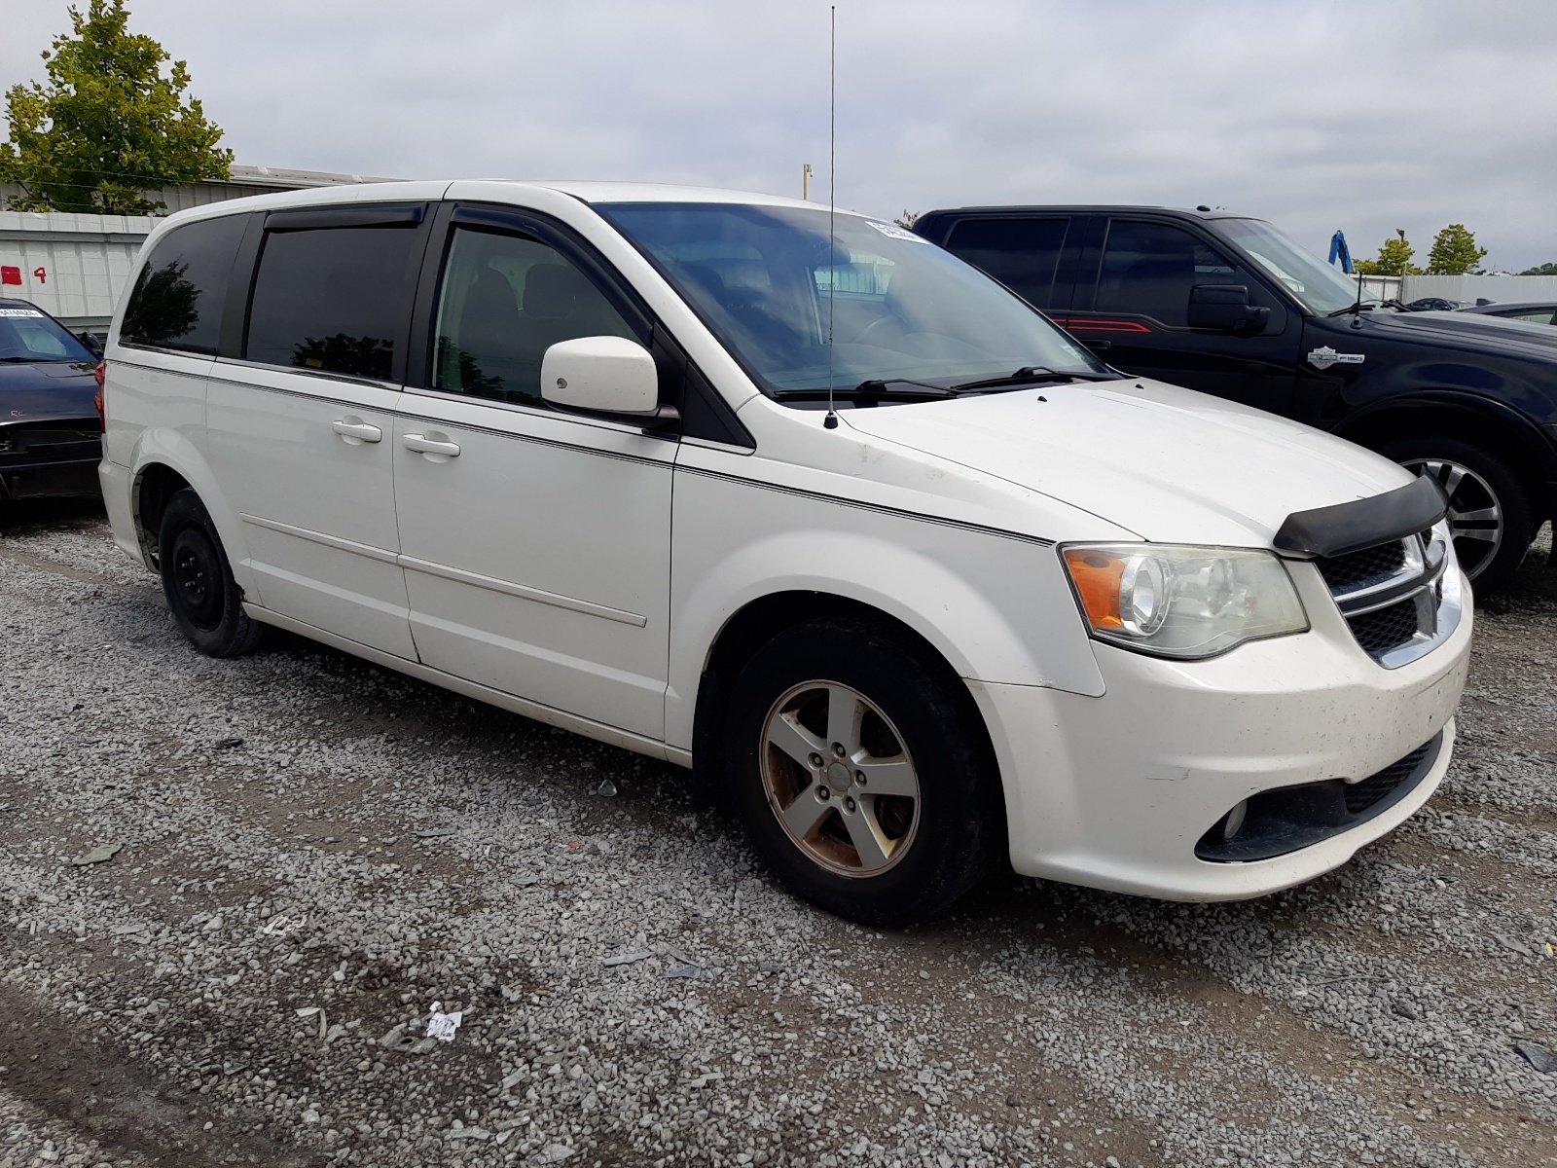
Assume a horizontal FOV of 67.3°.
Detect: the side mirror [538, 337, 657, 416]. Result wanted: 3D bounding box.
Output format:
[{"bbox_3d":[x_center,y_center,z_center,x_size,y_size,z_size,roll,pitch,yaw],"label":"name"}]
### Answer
[{"bbox_3d":[-0.386,-0.462,2.587,0.155,0.175,0.255,12,18,39],"label":"side mirror"}]

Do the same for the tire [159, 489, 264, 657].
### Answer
[{"bbox_3d":[-2.160,-0.053,4.530,0.680,0.680,0.225,12,18,39],"label":"tire"}]

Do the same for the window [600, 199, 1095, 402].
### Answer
[{"bbox_3d":[0.296,-0.835,3.378,1.100,0.140,1.650,44,35,26],"label":"window"}]

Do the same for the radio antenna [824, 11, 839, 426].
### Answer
[{"bbox_3d":[0.120,-0.760,2.496,0.036,0.850,0.036,1,14,0],"label":"radio antenna"}]

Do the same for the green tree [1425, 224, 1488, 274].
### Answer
[{"bbox_3d":[45.232,-21.104,78.676,3.900,5.682,3.900,8,16,28],"label":"green tree"}]

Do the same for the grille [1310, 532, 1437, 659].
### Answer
[{"bbox_3d":[1.379,-0.015,2.570,0.160,0.280,0.880,12,18,39],"label":"grille"}]

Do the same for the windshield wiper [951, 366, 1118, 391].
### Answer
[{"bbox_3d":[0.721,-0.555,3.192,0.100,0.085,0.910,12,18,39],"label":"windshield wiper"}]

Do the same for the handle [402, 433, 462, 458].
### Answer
[{"bbox_3d":[-0.937,-0.372,3.165,0.250,0.050,0.050,12,18,39],"label":"handle"}]

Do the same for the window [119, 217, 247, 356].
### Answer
[{"bbox_3d":[-2.283,-1.125,4.425,1.040,0.510,0.080,12,3,41],"label":"window"}]

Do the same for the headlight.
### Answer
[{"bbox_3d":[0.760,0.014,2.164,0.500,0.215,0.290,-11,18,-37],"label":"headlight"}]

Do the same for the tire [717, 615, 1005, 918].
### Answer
[{"bbox_3d":[0.186,0.411,2.658,0.708,0.708,0.225,12,18,39],"label":"tire"}]

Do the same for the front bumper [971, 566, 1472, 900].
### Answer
[{"bbox_3d":[1.246,0.185,2.782,0.660,0.680,1.930,12,18,39],"label":"front bumper"}]

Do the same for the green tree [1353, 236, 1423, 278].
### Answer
[{"bbox_3d":[39.566,-20.085,76.561,4.100,4.832,3.900,7,16,26],"label":"green tree"}]

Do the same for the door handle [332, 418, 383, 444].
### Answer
[{"bbox_3d":[-1.217,-0.441,3.391,0.245,0.050,0.050,12,18,39],"label":"door handle"}]

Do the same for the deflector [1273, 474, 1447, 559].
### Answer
[{"bbox_3d":[1.363,-0.167,2.596,0.180,0.130,1.140,12,18,39],"label":"deflector"}]

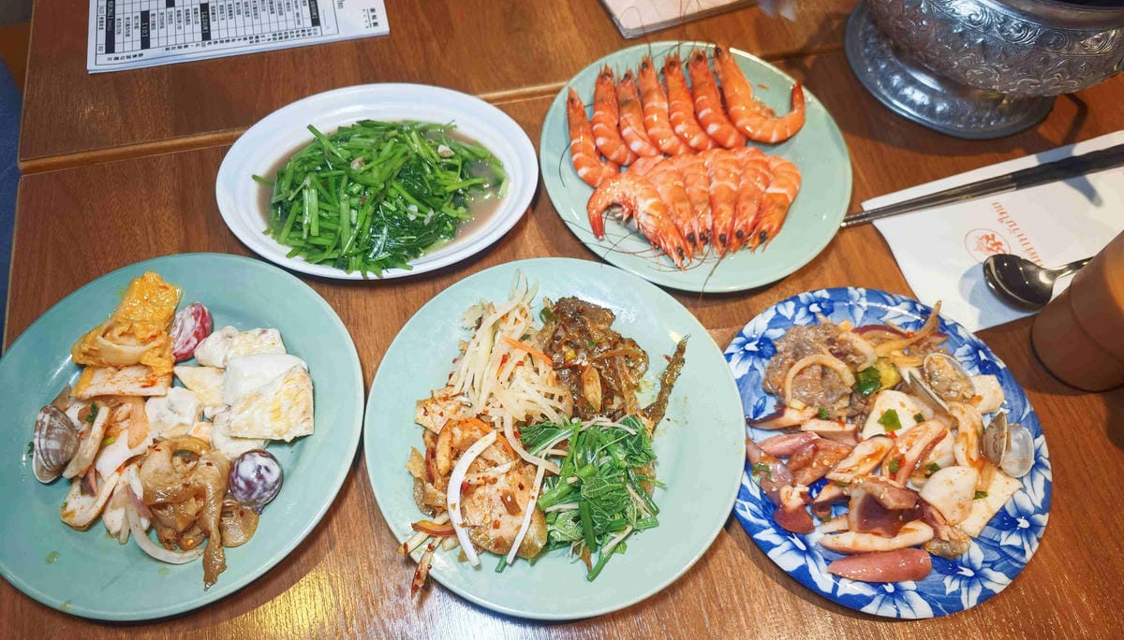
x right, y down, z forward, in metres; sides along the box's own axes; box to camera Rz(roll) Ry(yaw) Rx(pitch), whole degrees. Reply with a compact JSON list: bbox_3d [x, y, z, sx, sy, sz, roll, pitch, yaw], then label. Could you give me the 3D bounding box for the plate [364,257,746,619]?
[{"bbox_3d":[-0.004,0.058,0.410,0.202,0.022,0.202,1,64,-3],"label":"plate"}]

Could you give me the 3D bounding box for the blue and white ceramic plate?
[{"bbox_3d":[0.173,0.068,0.418,0.186,0.022,0.186,1,64,-3],"label":"blue and white ceramic plate"}]

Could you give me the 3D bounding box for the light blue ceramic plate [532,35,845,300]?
[{"bbox_3d":[0.087,-0.103,0.498,0.203,0.022,0.203,1,64,-3],"label":"light blue ceramic plate"}]

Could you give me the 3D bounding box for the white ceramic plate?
[{"bbox_3d":[-0.111,-0.084,0.473,0.194,0.030,0.147,-4,64,-5],"label":"white ceramic plate"}]

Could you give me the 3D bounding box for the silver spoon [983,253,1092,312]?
[{"bbox_3d":[0.337,-0.039,0.478,0.155,0.024,0.037,-15,65,-10],"label":"silver spoon"}]

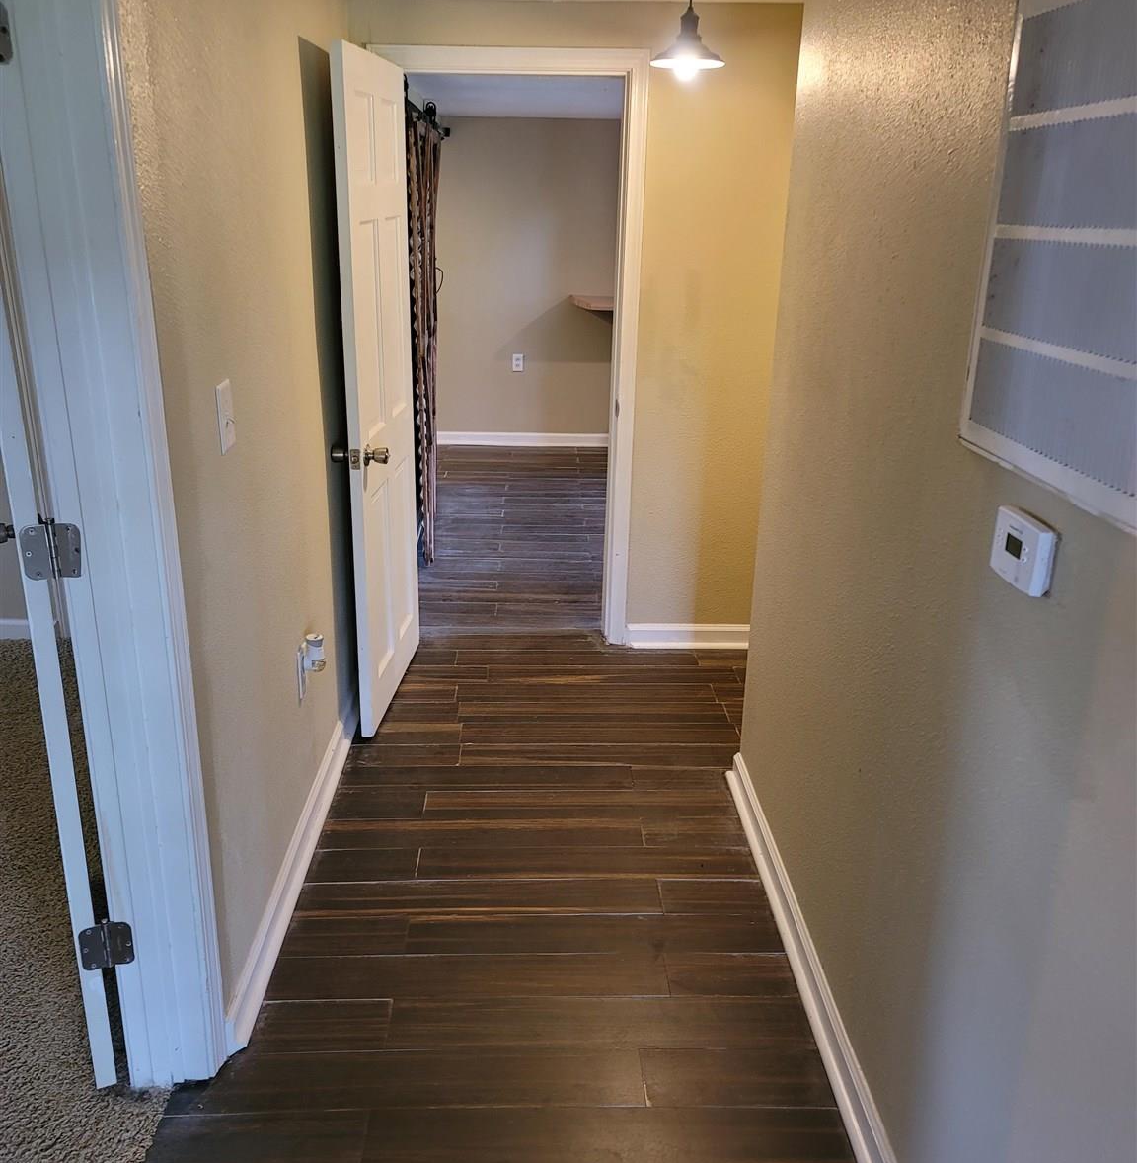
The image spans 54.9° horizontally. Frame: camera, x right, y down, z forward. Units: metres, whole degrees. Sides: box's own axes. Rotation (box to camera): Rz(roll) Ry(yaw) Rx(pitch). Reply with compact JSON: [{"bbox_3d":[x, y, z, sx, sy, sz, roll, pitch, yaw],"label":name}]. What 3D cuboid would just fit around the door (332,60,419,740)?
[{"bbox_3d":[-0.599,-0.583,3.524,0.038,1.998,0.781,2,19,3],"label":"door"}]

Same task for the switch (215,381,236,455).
[{"bbox_3d":[-0.656,-0.316,2.113,0.012,0.128,0.081,1,19,-2],"label":"switch"}]

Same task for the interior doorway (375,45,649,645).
[{"bbox_3d":[-0.212,-0.754,3.933,0.902,2.091,0.140,1,19,-2],"label":"interior doorway"}]

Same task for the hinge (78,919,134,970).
[{"bbox_3d":[-0.839,0.667,1.998,0.088,0.091,0.018,-3,20,-12],"label":"hinge"}]

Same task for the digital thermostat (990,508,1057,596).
[{"bbox_3d":[0.566,-0.038,1.349,0.030,0.077,0.118,1,19,-2],"label":"digital thermostat"}]

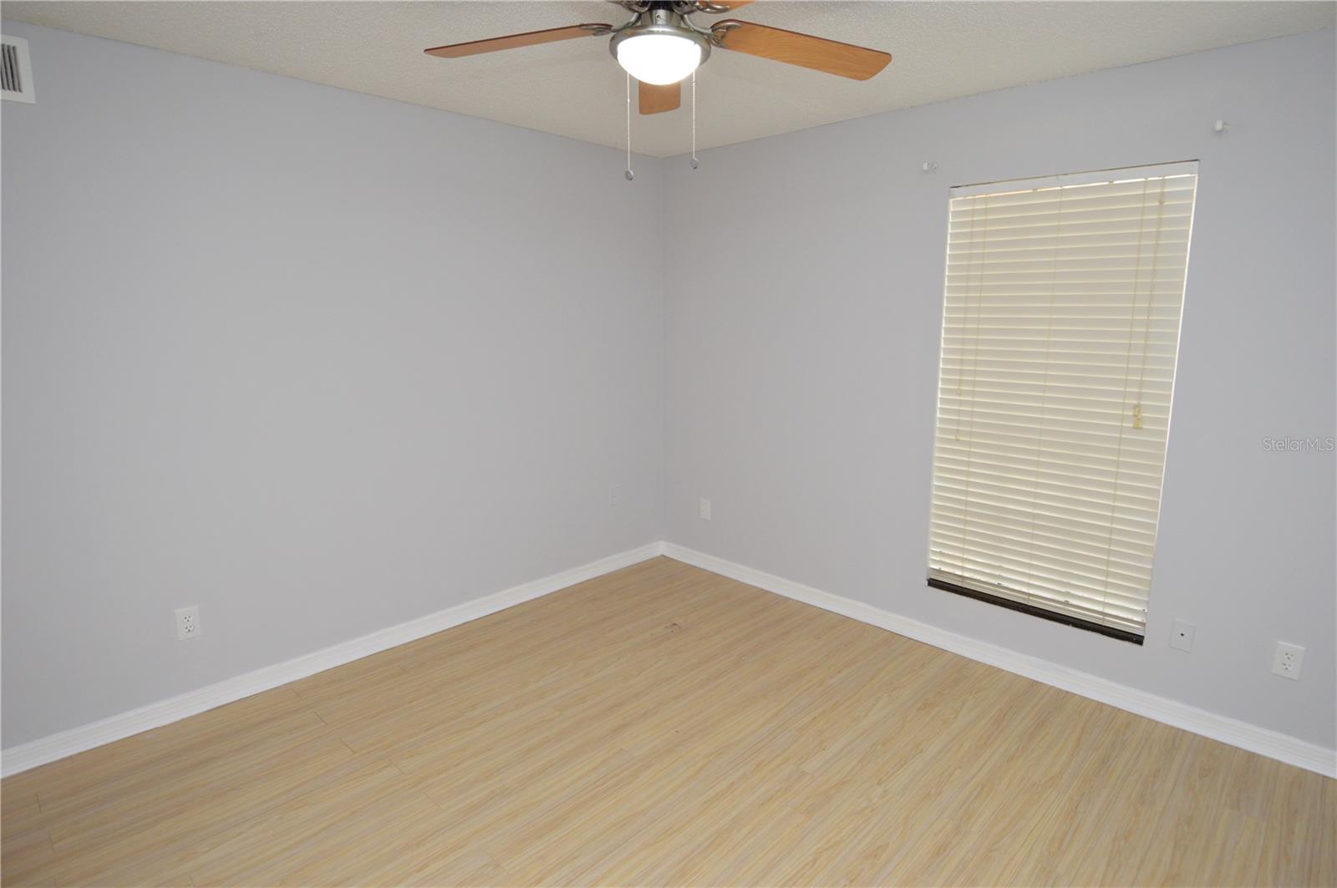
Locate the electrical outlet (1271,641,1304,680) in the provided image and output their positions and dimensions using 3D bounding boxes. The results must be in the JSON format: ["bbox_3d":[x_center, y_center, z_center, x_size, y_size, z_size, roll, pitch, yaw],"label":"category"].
[{"bbox_3d":[2.095,0.735,2.257,0.070,0.116,0.009,10,14,43],"label":"electrical outlet"}]

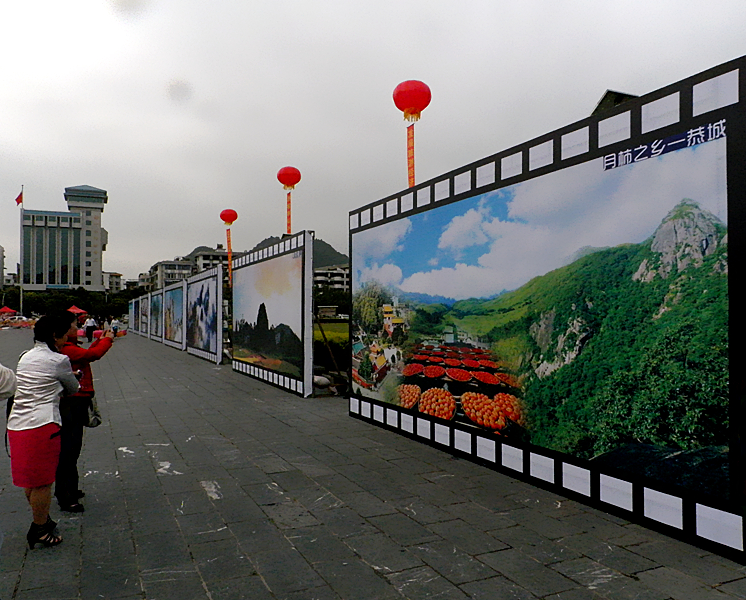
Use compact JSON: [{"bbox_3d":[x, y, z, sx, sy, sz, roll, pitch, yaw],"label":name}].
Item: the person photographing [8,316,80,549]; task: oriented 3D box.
[{"bbox_3d":[-2.287,0.906,4.170,0.430,1.570,0.420,-1,-2,38],"label":"person photographing"}]

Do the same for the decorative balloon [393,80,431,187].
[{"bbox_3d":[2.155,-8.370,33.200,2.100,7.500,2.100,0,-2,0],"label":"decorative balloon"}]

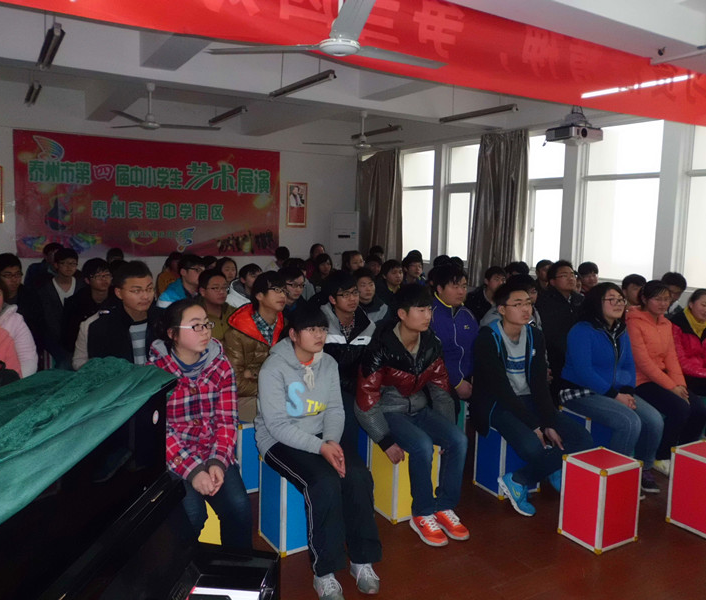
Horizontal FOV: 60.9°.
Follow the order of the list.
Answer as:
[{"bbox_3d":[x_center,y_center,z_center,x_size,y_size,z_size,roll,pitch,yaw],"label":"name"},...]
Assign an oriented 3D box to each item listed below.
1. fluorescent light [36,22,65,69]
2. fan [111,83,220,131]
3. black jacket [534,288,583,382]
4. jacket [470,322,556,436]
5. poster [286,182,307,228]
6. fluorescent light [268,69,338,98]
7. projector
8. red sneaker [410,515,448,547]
[{"bbox_3d":[-2.280,-1.894,4.528,0.125,0.090,1.220,-3,8,-31],"label":"fluorescent light"},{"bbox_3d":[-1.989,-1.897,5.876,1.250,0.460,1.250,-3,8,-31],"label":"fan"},{"bbox_3d":[1.861,0.282,5.423,0.520,0.740,0.420,-4,9,-39],"label":"black jacket"},{"bbox_3d":[0.990,0.493,3.761,0.500,0.700,0.460,-3,8,-31],"label":"jacket"},{"bbox_3d":[-0.983,-1.682,10.658,0.400,0.780,0.030,-3,8,-31],"label":"poster"},{"bbox_3d":[-0.499,-2.024,5.673,0.110,0.090,1.250,-3,8,-31],"label":"fluorescent light"},{"bbox_3d":[1.753,-1.274,4.741,0.330,0.097,0.272,-2,6,-27],"label":"projector"},{"bbox_3d":[0.417,1.225,3.278,0.105,0.100,0.280,-2,8,-26],"label":"red sneaker"}]

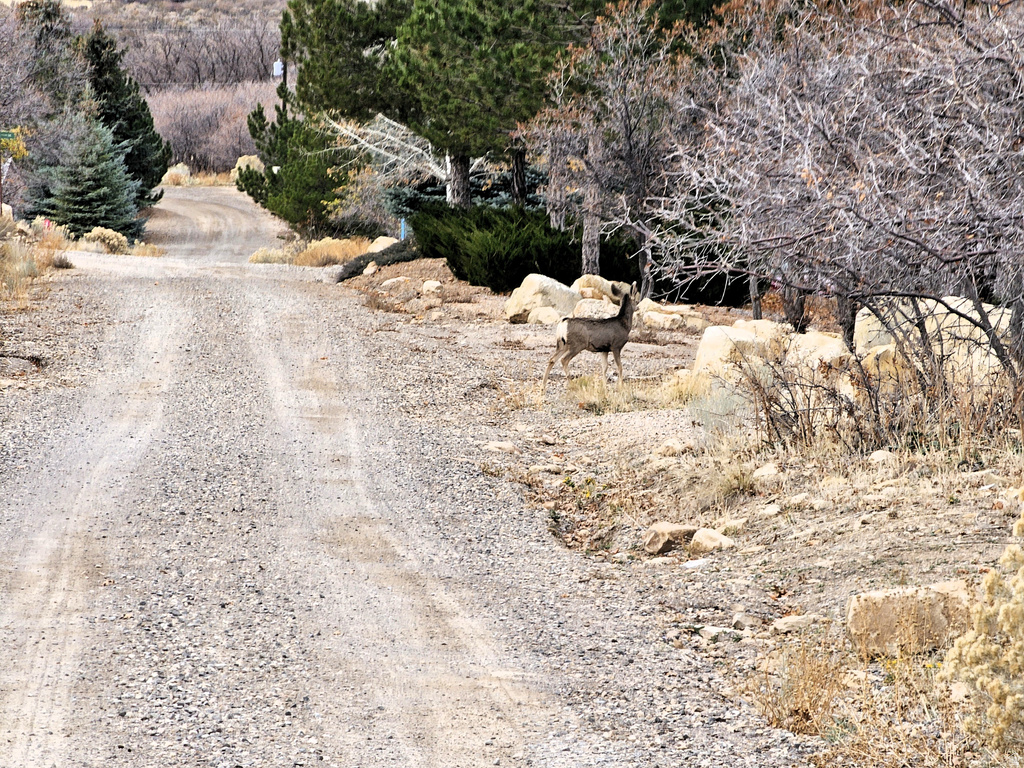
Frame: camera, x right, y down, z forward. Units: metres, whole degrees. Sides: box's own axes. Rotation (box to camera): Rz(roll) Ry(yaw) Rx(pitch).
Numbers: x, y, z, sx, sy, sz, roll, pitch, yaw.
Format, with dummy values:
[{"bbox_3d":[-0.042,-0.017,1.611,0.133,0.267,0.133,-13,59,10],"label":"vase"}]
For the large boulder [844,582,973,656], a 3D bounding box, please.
[{"bbox_3d":[2.004,1.182,34.300,0.635,0.366,0.420,0,1,0],"label":"large boulder"}]

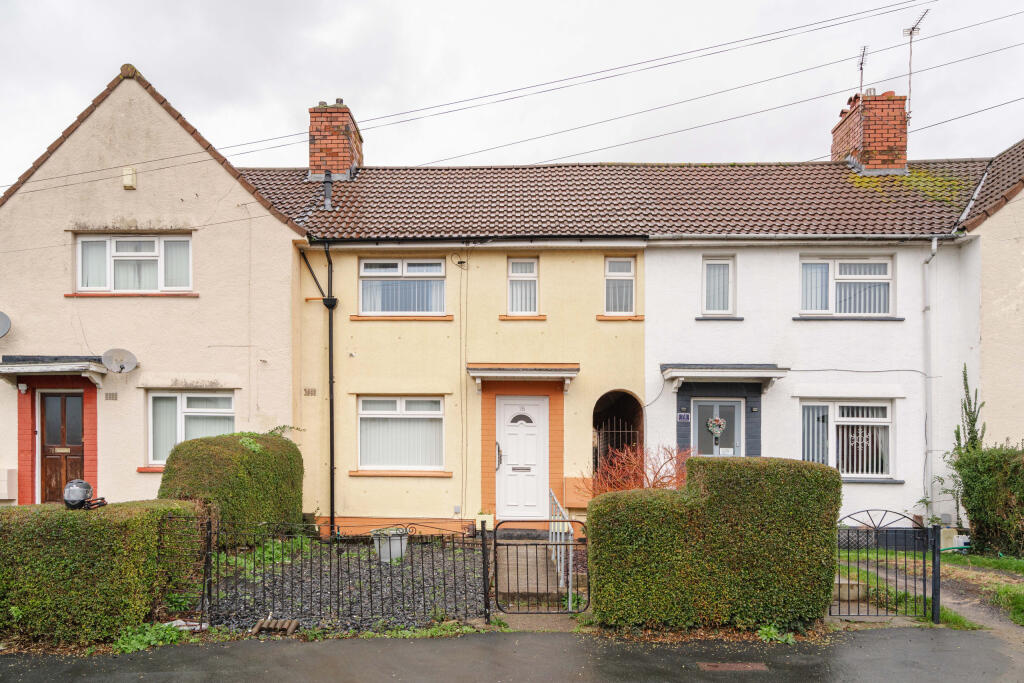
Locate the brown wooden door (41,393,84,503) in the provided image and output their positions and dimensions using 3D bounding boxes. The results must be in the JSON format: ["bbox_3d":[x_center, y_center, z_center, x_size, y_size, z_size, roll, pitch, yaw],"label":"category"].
[{"bbox_3d":[-7.394,1.824,11.256,0.788,1.957,0.060,0,0,4],"label":"brown wooden door"}]

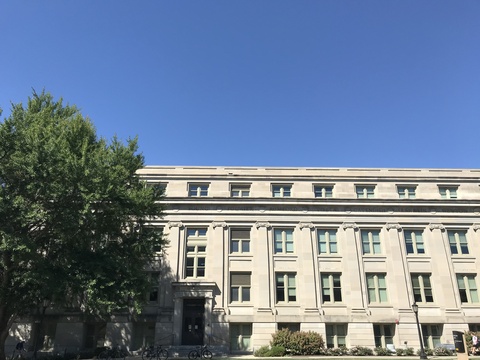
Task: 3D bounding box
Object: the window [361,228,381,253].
[{"bbox_3d":[11.824,5.509,34.709,1.774,2.256,0.300,1,-22,-1],"label":"window"}]

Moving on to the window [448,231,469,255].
[{"bbox_3d":[18.459,5.277,32.826,1.440,2.070,0.250,0,-20,0],"label":"window"}]

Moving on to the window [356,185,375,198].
[{"bbox_3d":[12.833,1.278,39.707,1.820,1.610,0.200,1,-22,-1],"label":"window"}]

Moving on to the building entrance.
[{"bbox_3d":[-3.796,11.521,31.703,1.746,3.561,0.500,1,-22,-1],"label":"building entrance"}]

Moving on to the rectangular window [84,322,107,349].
[{"bbox_3d":[-12.640,13.546,33.970,1.900,2.130,0.200,1,-22,-1],"label":"rectangular window"}]

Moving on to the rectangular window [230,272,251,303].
[{"bbox_3d":[0.045,8.680,31.394,1.520,2.240,0.250,0,-20,0],"label":"rectangular window"}]

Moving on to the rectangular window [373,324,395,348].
[{"bbox_3d":[12.700,13.858,34.369,1.900,2.150,0.200,1,-22,-1],"label":"rectangular window"}]

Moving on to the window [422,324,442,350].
[{"bbox_3d":[17.070,13.911,34.438,1.900,2.160,0.200,1,-22,-1],"label":"window"}]

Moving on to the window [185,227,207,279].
[{"bbox_3d":[-3.681,6.081,32.325,1.560,4.100,0.250,0,-20,0],"label":"window"}]

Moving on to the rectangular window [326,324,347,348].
[{"bbox_3d":[7.924,12.799,31.719,1.894,2.101,0.300,1,-22,-1],"label":"rectangular window"}]

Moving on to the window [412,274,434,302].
[{"bbox_3d":[14.784,8.789,31.487,1.520,2.240,0.250,0,-20,0],"label":"window"}]

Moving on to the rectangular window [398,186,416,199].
[{"bbox_3d":[14.921,1.113,34.606,1.530,1.030,0.250,0,-20,0],"label":"rectangular window"}]

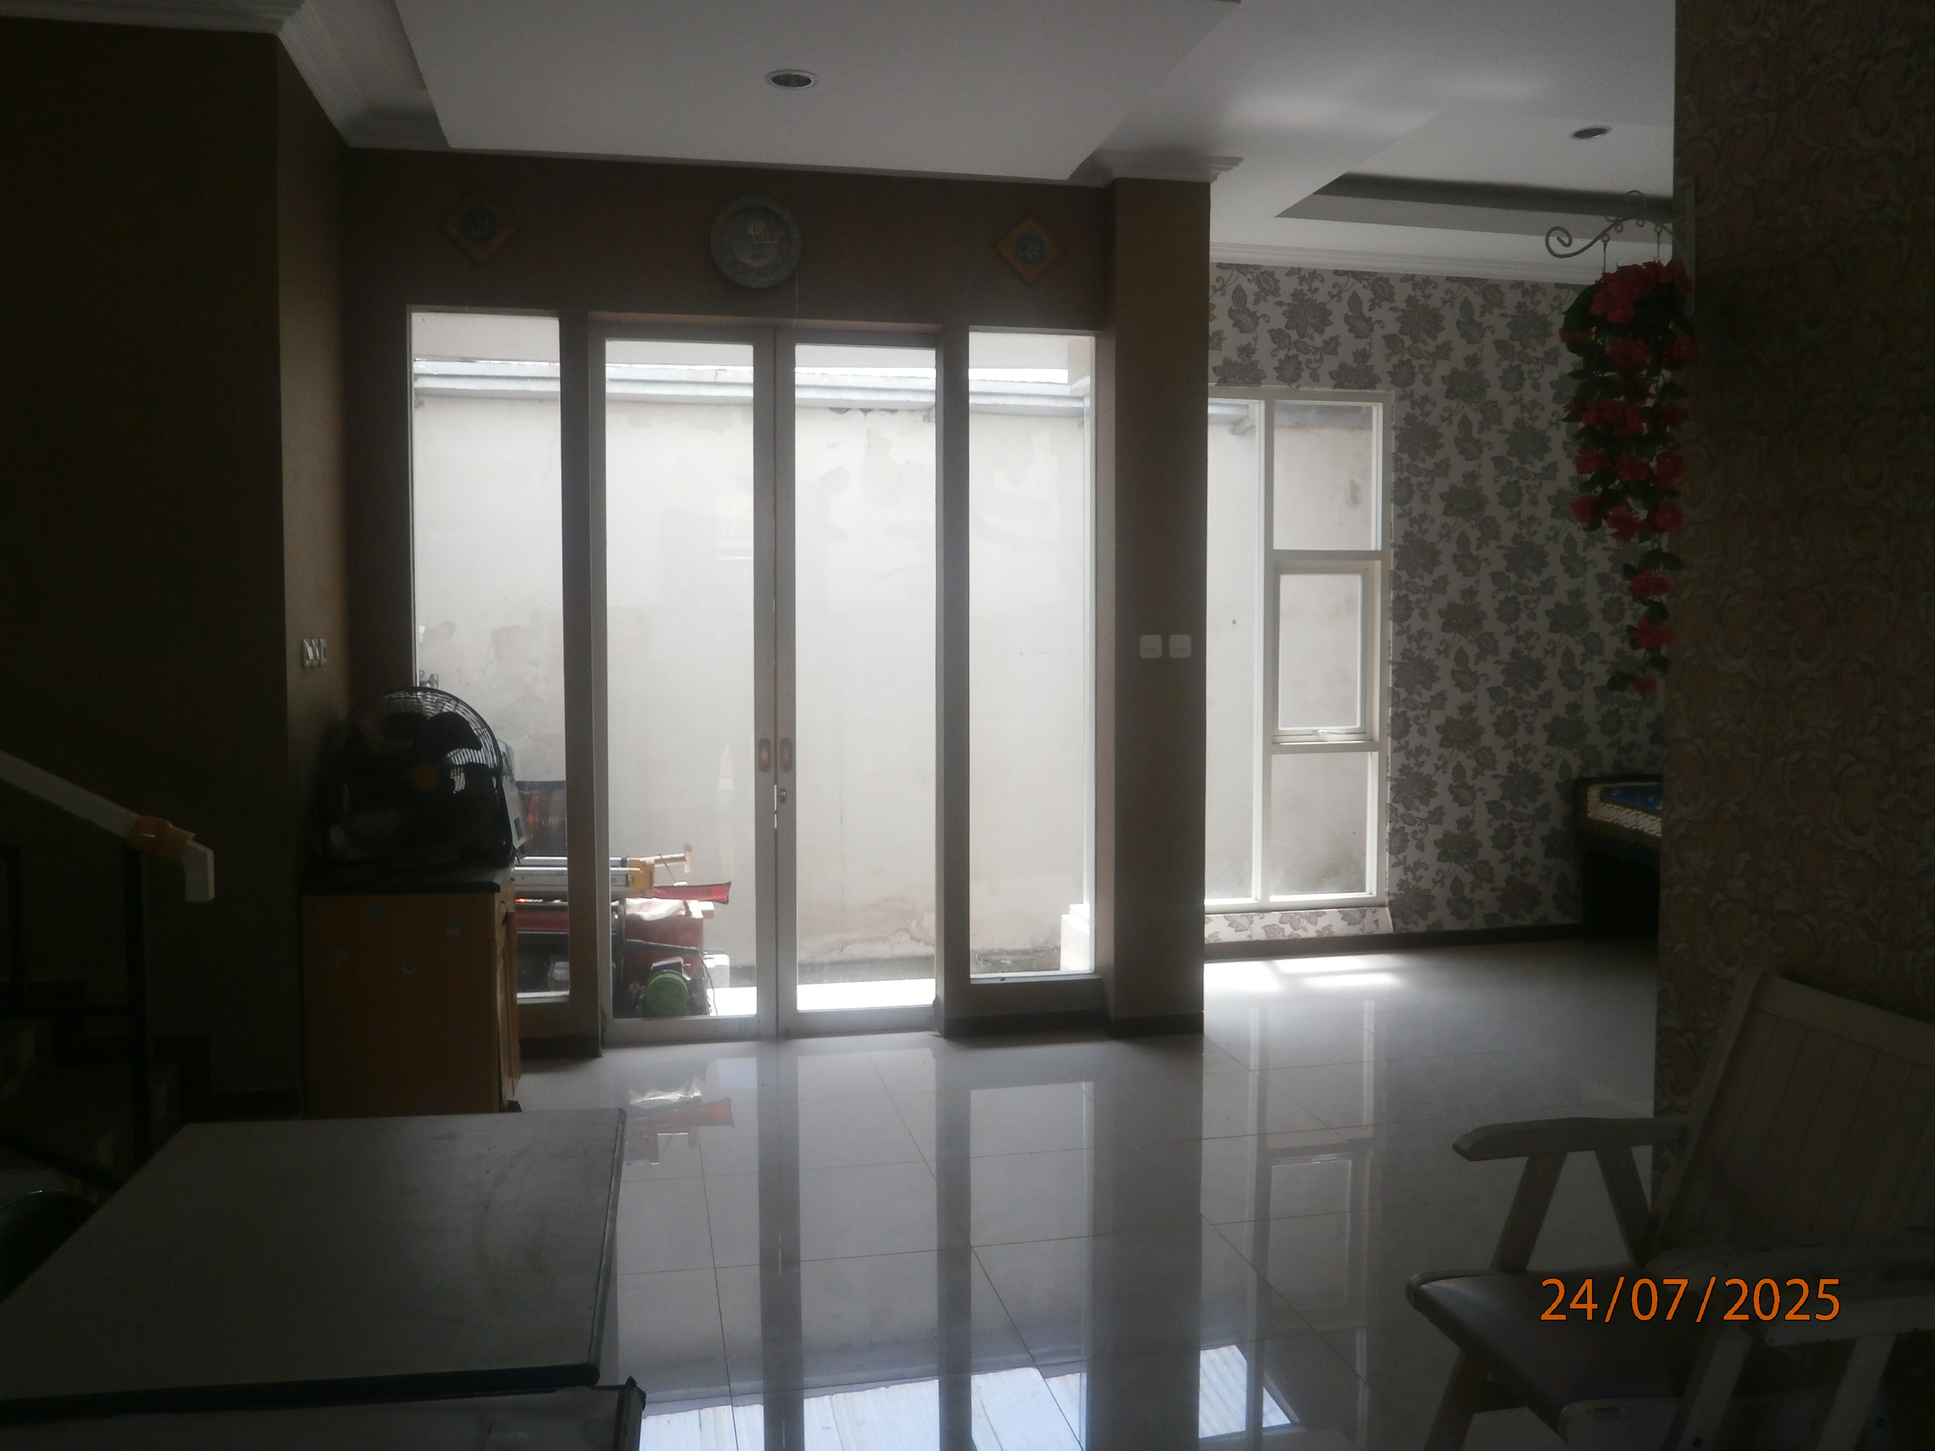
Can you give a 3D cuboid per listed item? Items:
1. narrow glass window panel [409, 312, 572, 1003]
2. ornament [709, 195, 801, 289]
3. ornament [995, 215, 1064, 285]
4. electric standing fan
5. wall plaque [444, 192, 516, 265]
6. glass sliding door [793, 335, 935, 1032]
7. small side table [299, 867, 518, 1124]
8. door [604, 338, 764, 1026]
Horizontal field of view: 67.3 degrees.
[{"bbox_3d":[-1.633,-0.215,4.971,0.500,2.350,0.060,-1,3,-11],"label":"narrow glass window panel"},{"bbox_3d":[-0.717,-1.652,4.952,0.317,0.317,0.045,-1,3,-12],"label":"ornament"},{"bbox_3d":[0.224,-1.694,5.155,0.240,0.240,0.030,-1,3,-12],"label":"ornament"},{"bbox_3d":[-1.620,0.163,4.311,0.550,0.550,0.250,-2,3,-29],"label":"electric standing fan"},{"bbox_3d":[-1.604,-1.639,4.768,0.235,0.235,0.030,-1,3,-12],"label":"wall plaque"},{"bbox_3d":[-0.372,-0.146,5.273,0.540,2.420,0.060,-1,3,-12],"label":"glass sliding door"},{"bbox_3d":[-1.626,0.813,4.308,0.520,0.745,0.450,-1,3,-12],"label":"small side table"},{"bbox_3d":[-0.993,-0.138,5.141,0.550,2.420,0.060,-1,3,-12],"label":"door"}]

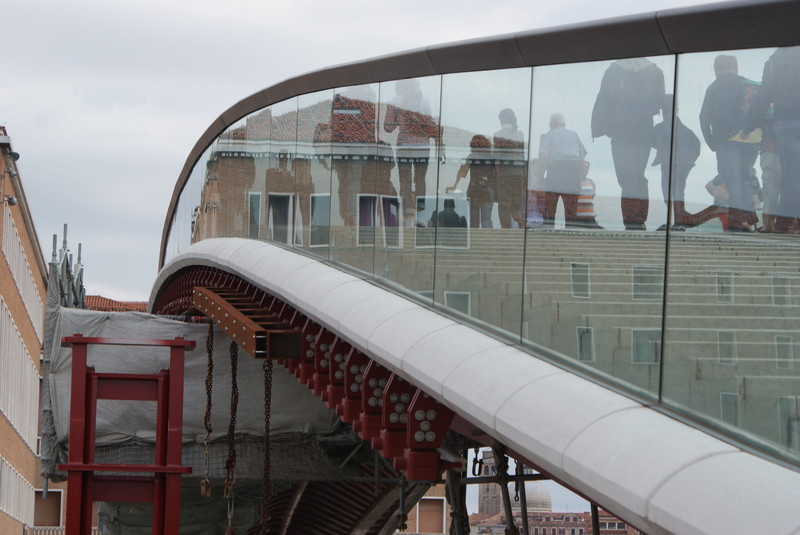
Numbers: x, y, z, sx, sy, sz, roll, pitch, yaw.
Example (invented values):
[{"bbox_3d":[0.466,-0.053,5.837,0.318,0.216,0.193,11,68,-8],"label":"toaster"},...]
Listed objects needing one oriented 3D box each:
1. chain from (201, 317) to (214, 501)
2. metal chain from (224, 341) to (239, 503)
[{"bbox_3d":[-1.475,1.081,17.900,0.078,1.350,0.070,1,-8,-5],"label":"chain"},{"bbox_3d":[-1.151,1.052,15.950,0.075,1.110,0.070,1,-8,-4],"label":"metal chain"}]

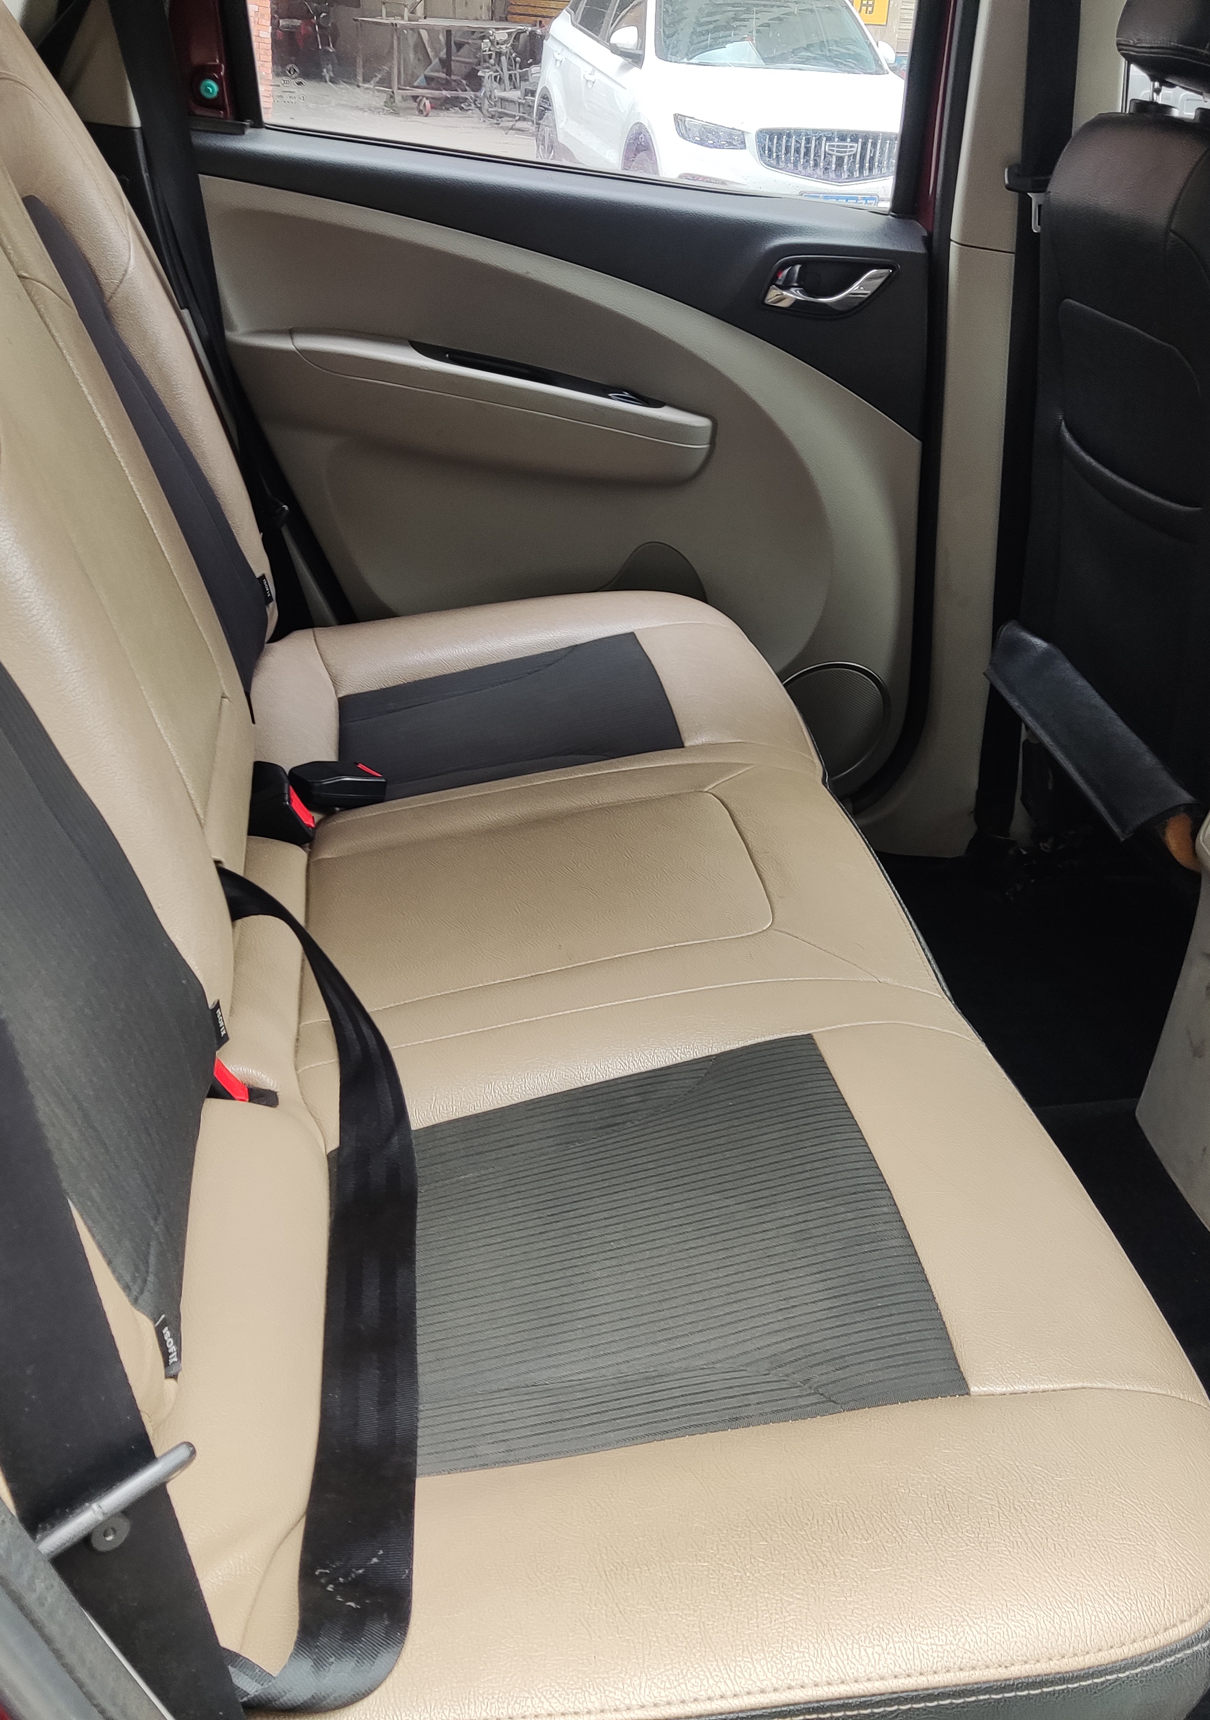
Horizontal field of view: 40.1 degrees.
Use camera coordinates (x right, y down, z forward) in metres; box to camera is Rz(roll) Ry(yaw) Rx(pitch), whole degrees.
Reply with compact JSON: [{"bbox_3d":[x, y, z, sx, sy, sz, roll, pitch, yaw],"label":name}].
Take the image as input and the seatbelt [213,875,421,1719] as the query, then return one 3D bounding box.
[{"bbox_3d":[-0.176,0.146,0.931,0.135,0.075,0.700,-3,27,-6],"label":"seatbelt"}]

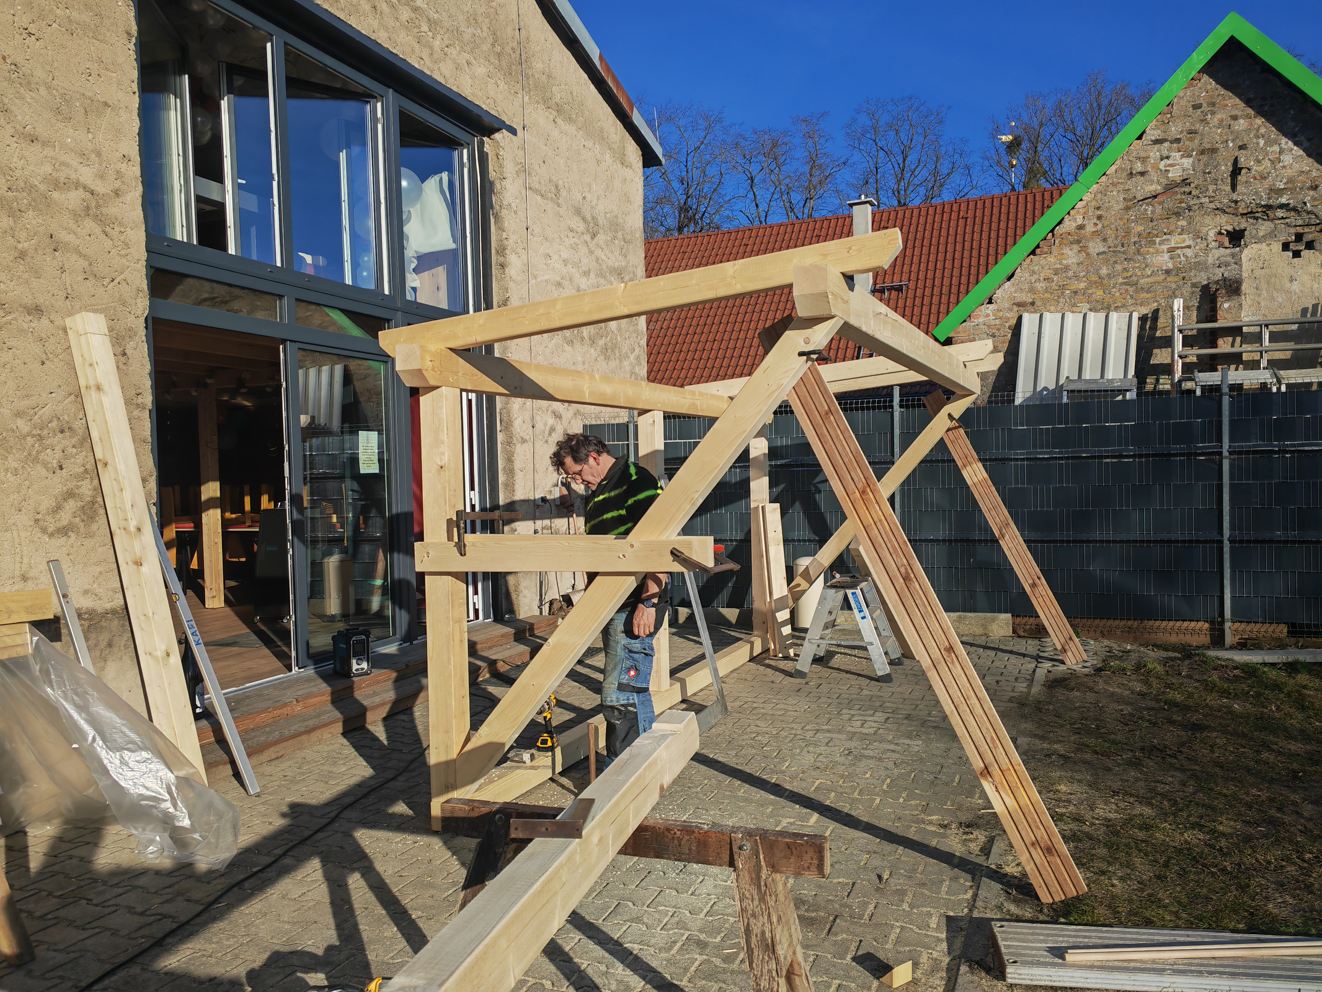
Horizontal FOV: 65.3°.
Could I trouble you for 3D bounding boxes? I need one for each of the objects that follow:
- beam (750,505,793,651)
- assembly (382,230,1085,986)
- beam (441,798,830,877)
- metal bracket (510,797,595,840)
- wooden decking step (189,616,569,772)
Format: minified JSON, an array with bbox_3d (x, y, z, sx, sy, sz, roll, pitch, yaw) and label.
[{"bbox_3d":[0.894,0.654,8.100,0.140,1.193,0.110,-4,-3,-12],"label":"beam"},{"bbox_3d":[0.965,0.158,5.877,2.720,2.280,4.850,-1,2,23],"label":"assembly"},{"bbox_3d":[-0.086,0.803,2.439,0.969,0.079,0.050,-1,2,21],"label":"beam"},{"bbox_3d":[-0.211,0.639,2.085,0.141,0.036,0.200,-2,2,6],"label":"metal bracket"},{"bbox_3d":[-1.810,1.250,7.139,0.740,0.190,4.420,-1,2,20],"label":"wooden decking step"}]

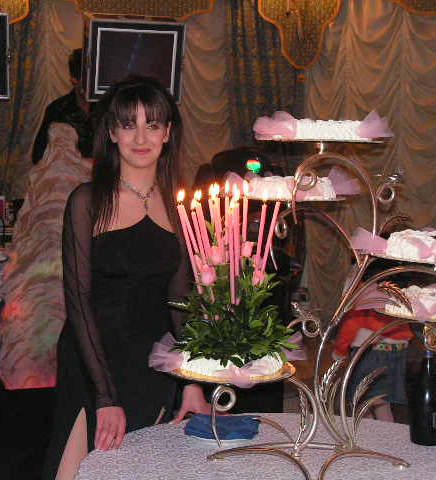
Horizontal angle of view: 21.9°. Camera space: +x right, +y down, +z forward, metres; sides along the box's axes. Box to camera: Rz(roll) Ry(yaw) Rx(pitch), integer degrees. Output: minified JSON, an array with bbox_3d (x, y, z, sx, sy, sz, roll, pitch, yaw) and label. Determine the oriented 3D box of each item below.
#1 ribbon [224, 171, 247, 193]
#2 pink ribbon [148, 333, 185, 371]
[{"bbox_3d":[0.048,-0.159,3.150,0.075,0.070,0.075,4,6,19],"label":"ribbon"},{"bbox_3d":[-0.132,0.287,2.880,0.090,0.098,0.090,4,6,19],"label":"pink ribbon"}]

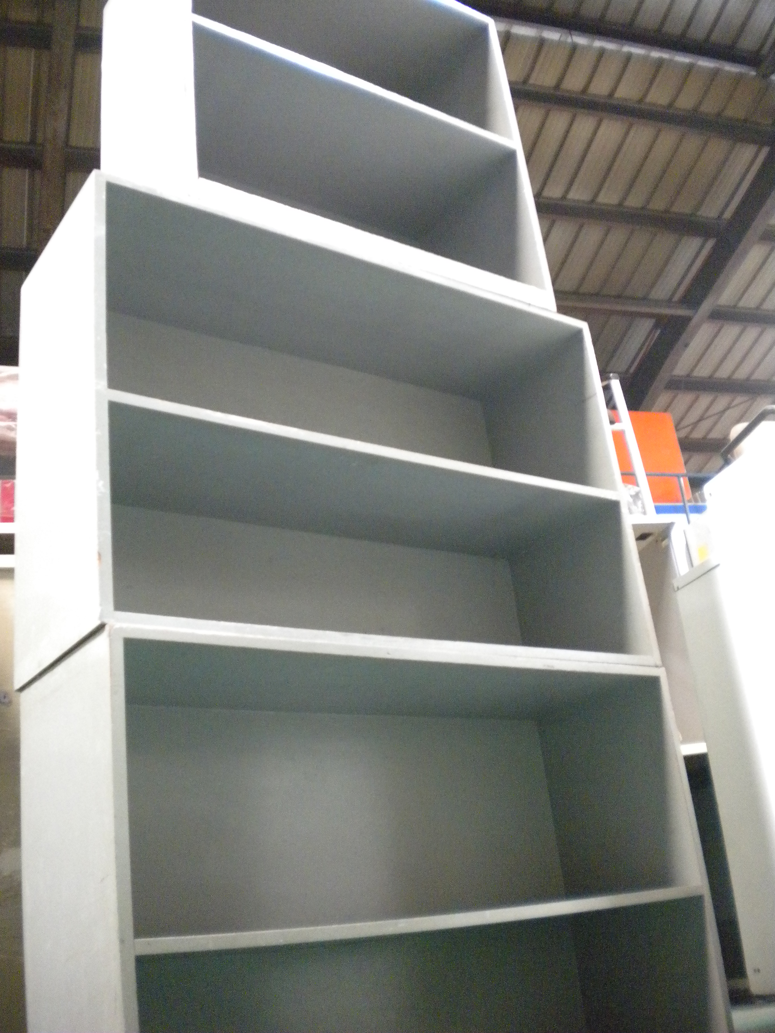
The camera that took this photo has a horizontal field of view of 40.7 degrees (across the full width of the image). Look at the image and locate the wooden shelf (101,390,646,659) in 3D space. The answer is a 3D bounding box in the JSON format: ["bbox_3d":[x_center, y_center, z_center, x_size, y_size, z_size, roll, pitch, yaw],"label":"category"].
[{"bbox_3d":[-0.046,0.097,1.713,0.979,0.313,0.325,9,-27,-34],"label":"wooden shelf"}]

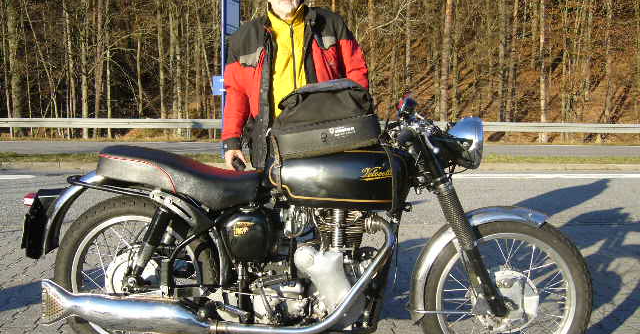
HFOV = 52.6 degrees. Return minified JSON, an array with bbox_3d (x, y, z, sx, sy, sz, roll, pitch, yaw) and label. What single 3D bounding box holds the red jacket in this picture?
[{"bbox_3d":[-0.105,-0.341,2.772,0.624,0.713,0.356,0,3,-2],"label":"red jacket"}]

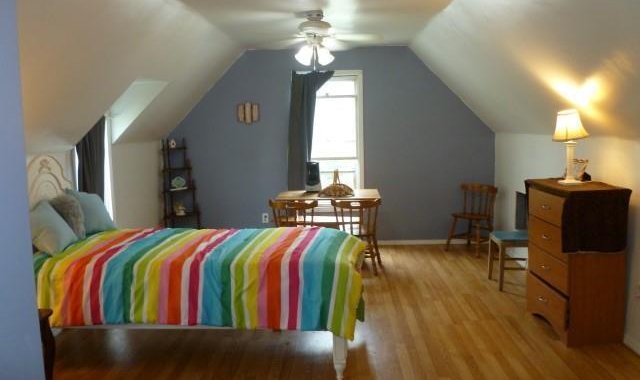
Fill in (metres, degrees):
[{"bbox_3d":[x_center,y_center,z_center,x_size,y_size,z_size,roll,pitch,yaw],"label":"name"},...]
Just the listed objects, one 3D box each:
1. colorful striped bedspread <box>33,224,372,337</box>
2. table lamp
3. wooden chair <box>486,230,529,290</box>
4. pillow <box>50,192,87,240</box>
[{"bbox_3d":[-0.705,0.536,3.417,1.960,0.500,1.060,0,7,2],"label":"colorful striped bedspread"},{"bbox_3d":[1.865,-0.322,3.860,0.260,0.550,0.260,0,7,2],"label":"table lamp"},{"bbox_3d":[1.875,0.489,4.824,0.480,0.820,0.430,0,7,2],"label":"wooden chair"},{"bbox_3d":[-1.702,0.157,3.543,0.150,0.340,0.380,-24,-1,20],"label":"pillow"}]

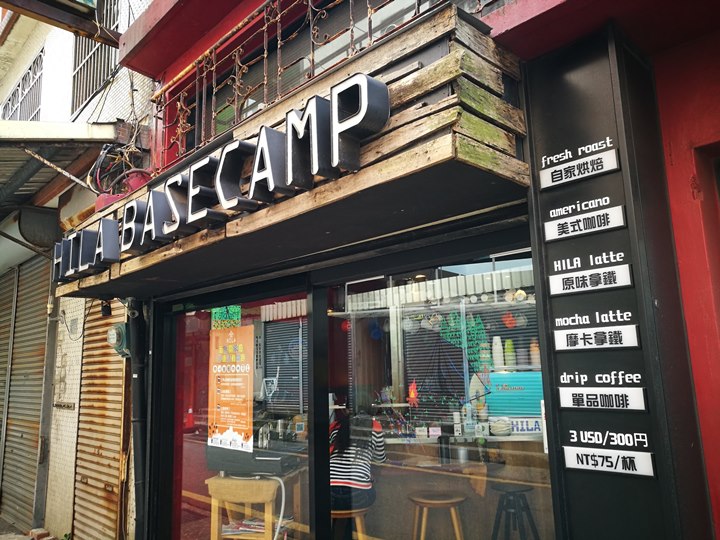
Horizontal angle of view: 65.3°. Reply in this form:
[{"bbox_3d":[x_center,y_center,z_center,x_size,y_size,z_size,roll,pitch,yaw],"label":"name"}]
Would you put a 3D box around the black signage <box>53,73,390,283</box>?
[{"bbox_3d":[-1.140,-0.299,3.186,0.107,0.311,3.512,7,-13,-43],"label":"black signage"}]

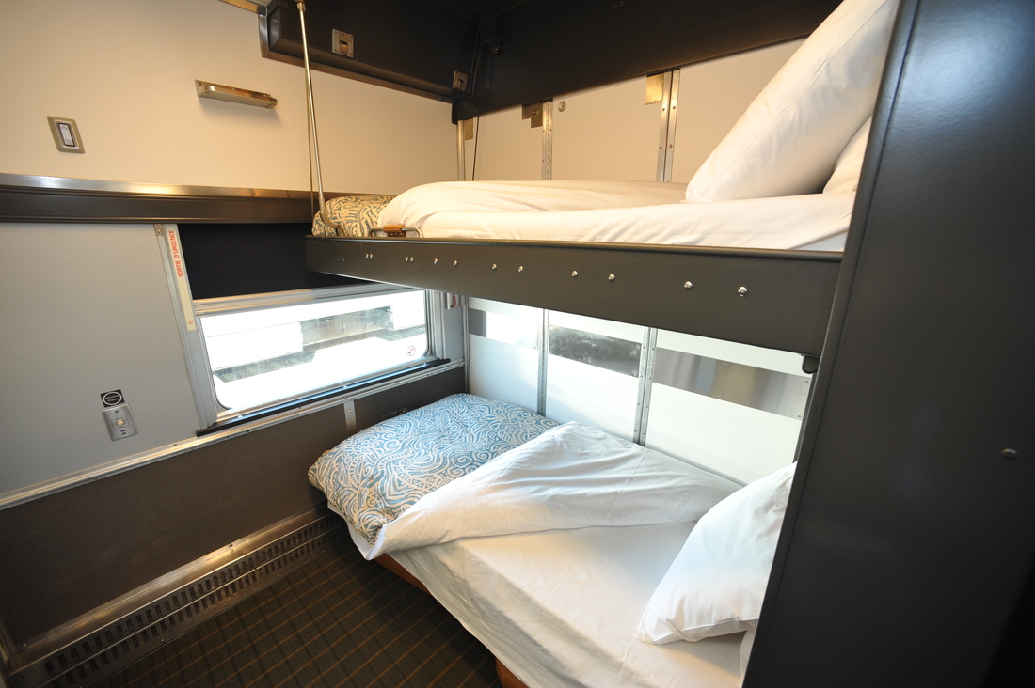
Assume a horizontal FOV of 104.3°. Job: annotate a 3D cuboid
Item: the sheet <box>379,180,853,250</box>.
[{"bbox_3d":[0.230,-0.420,1.230,1.363,0.204,0.771,14,22,40],"label":"sheet"}]

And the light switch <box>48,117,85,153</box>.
[{"bbox_3d":[-1.364,-0.631,1.218,0.012,0.097,0.058,14,22,40],"label":"light switch"}]

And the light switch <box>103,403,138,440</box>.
[{"bbox_3d":[-1.409,0.281,1.430,0.012,0.115,0.069,14,22,40],"label":"light switch"}]

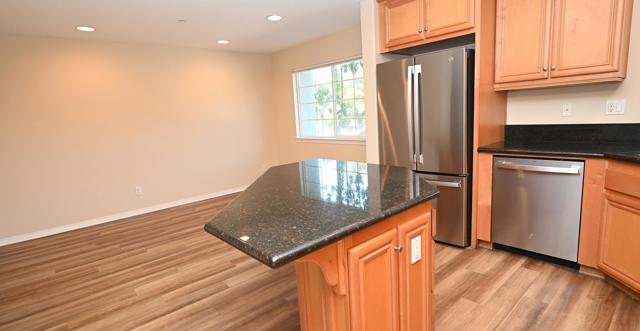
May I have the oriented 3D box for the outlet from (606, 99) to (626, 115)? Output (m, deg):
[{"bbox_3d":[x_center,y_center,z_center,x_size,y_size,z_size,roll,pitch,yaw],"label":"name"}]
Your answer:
[{"bbox_3d":[2.403,-0.469,2.602,0.012,0.116,0.111,-12,12,-41],"label":"outlet"}]

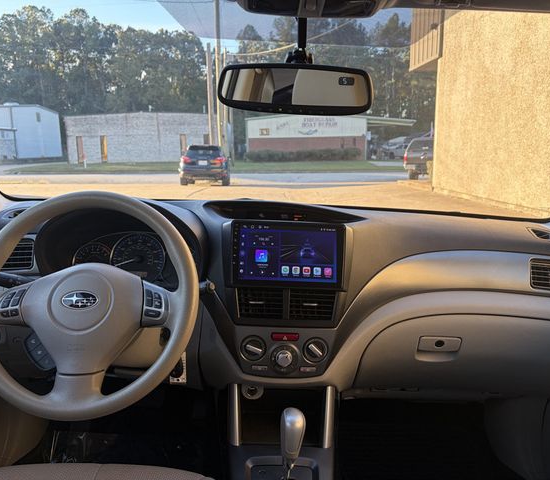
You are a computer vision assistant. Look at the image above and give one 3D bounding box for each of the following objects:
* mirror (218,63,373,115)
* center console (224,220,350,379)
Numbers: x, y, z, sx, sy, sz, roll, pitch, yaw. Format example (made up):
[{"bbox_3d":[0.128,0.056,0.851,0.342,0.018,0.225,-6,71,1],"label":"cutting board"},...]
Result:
[{"bbox_3d":[0.034,-0.247,0.785,0.252,0.076,0.045,5,15,11],"label":"mirror"},{"bbox_3d":[0.024,0.119,0.965,0.245,0.305,0.090,2,-8,0],"label":"center console"}]

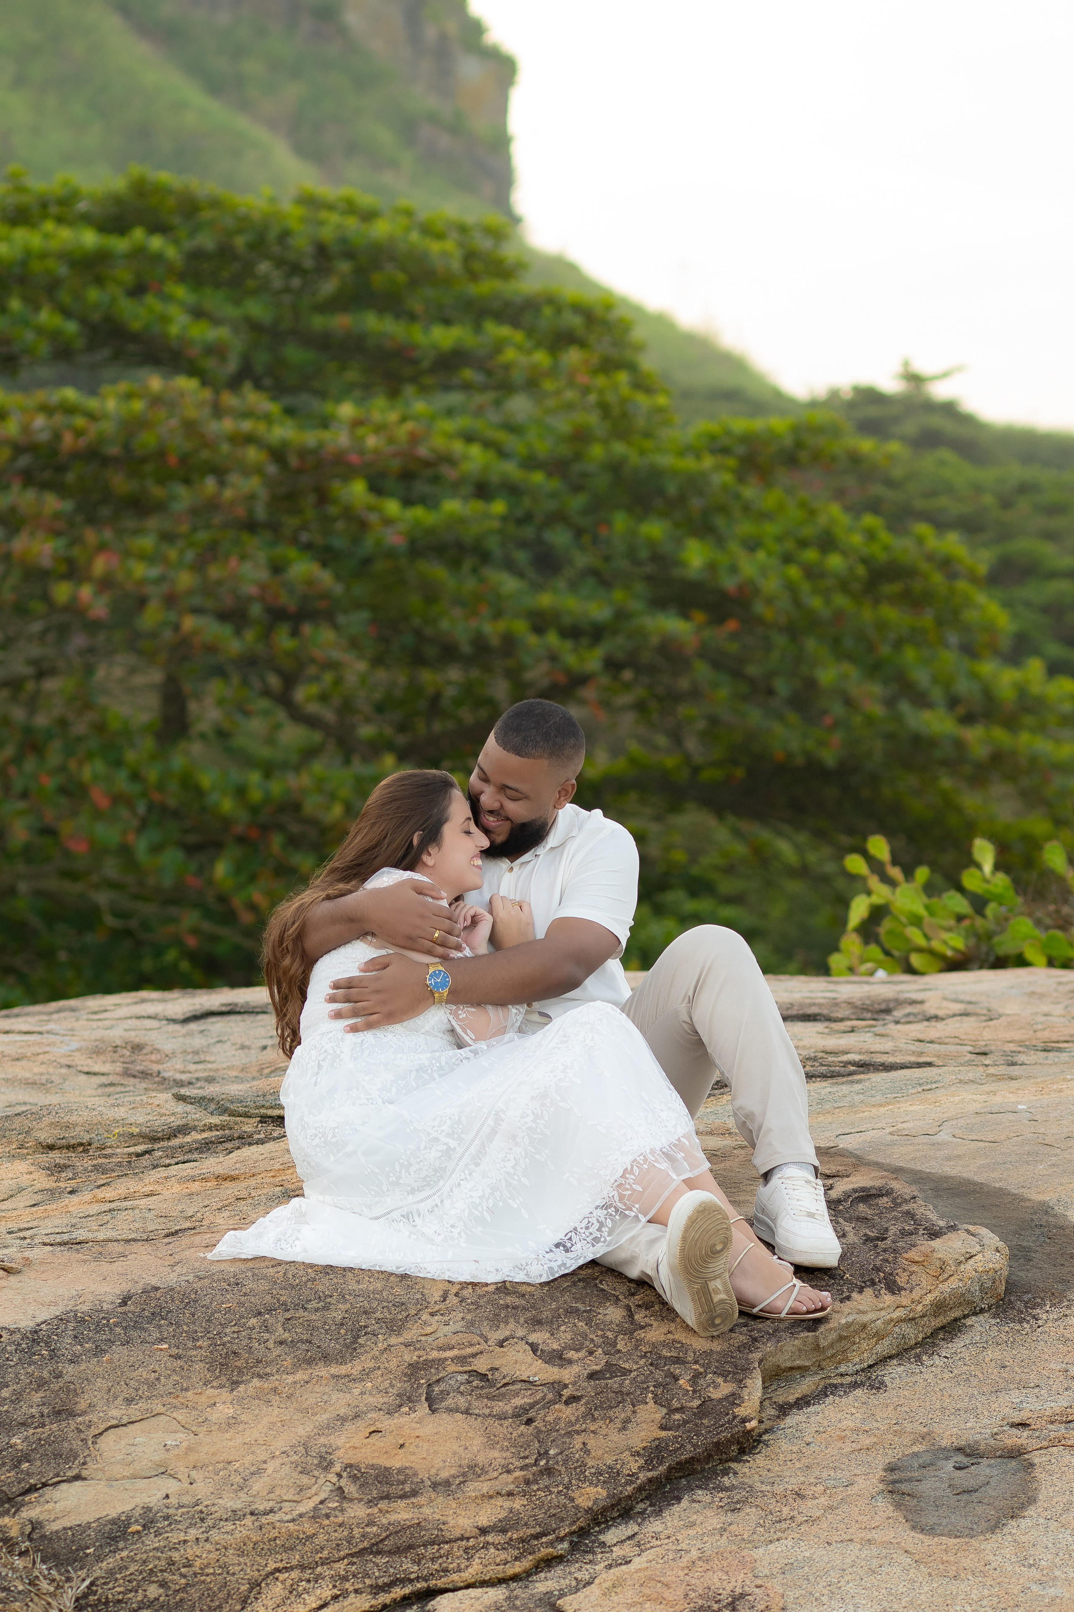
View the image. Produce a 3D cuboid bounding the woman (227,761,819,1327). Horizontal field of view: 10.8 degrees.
[{"bbox_3d":[-0.016,0.375,8.980,0.930,0.830,0.600,1,4,20],"label":"woman"}]

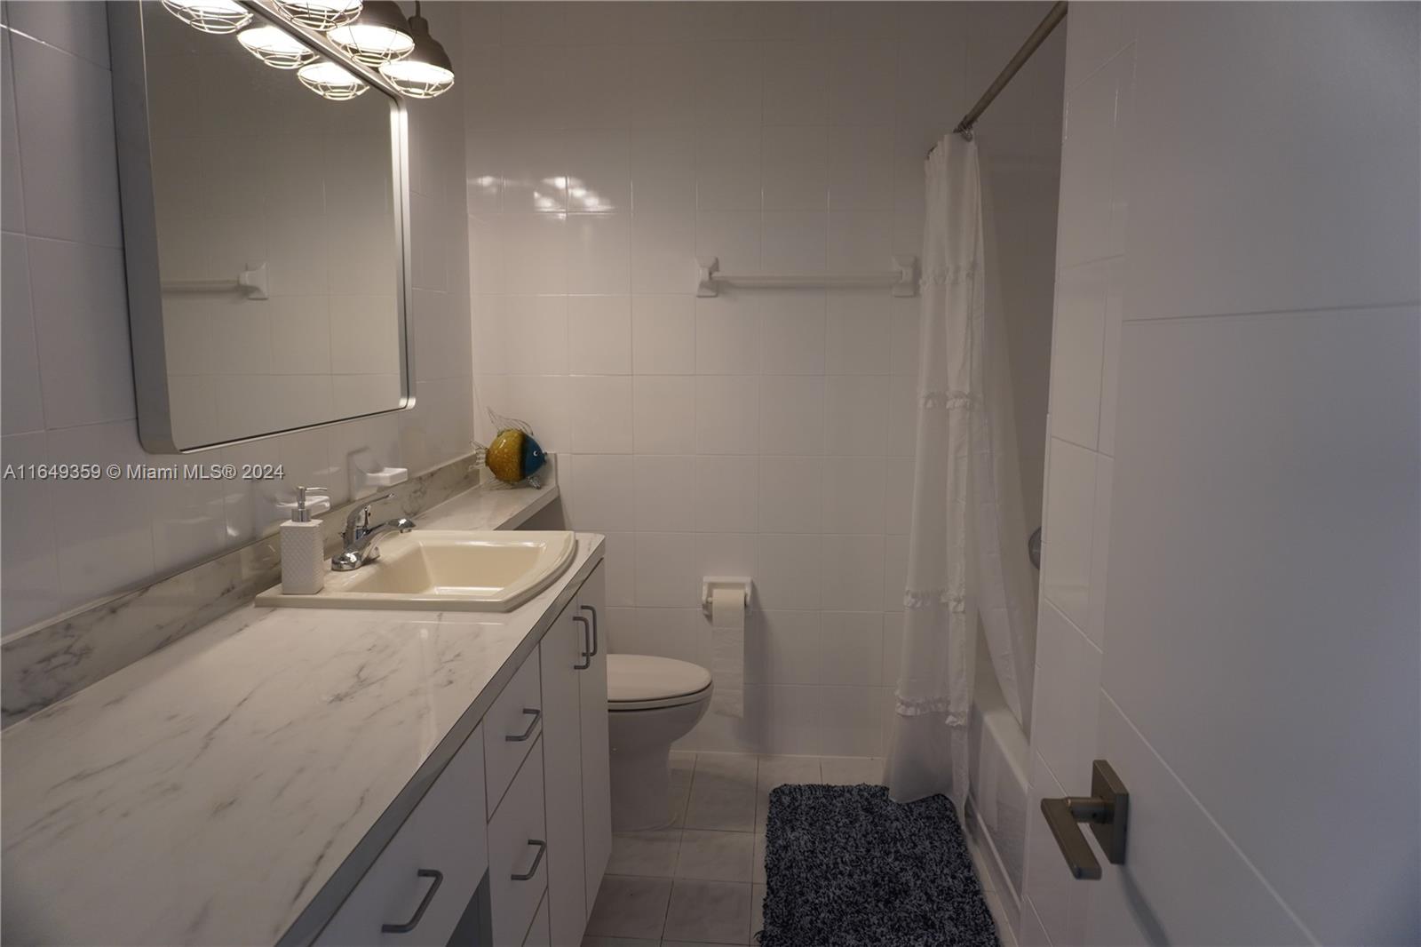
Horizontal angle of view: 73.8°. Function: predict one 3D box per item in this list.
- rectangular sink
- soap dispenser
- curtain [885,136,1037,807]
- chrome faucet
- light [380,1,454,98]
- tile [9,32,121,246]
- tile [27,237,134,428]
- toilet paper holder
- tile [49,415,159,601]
[{"bbox_3d":[-0.543,0.275,1.963,0.489,0.190,0.578,1,8,4],"label":"rectangular sink"},{"bbox_3d":[-0.725,0.117,1.716,0.081,0.191,0.063,1,8,4],"label":"soap dispenser"},{"bbox_3d":[0.718,0.029,2.726,0.350,1.835,0.495,1,8,4],"label":"curtain"},{"bbox_3d":[-0.674,0.112,1.923,0.162,0.142,0.152,1,8,4],"label":"chrome faucet"},{"bbox_3d":[-0.665,-0.967,2.149,0.178,0.215,0.178,1,8,4],"label":"light"},{"bbox_3d":[-0.878,-0.446,1.302,0.009,0.250,0.200,1,8,4],"label":"tile"},{"bbox_3d":[-0.879,-0.196,1.338,0.009,0.250,0.200,1,8,4],"label":"tile"},{"bbox_3d":[0.048,0.404,3.047,0.161,0.117,0.089,1,8,4],"label":"toilet paper holder"},{"bbox_3d":[-0.879,0.053,1.375,0.009,0.250,0.200,1,8,4],"label":"tile"}]

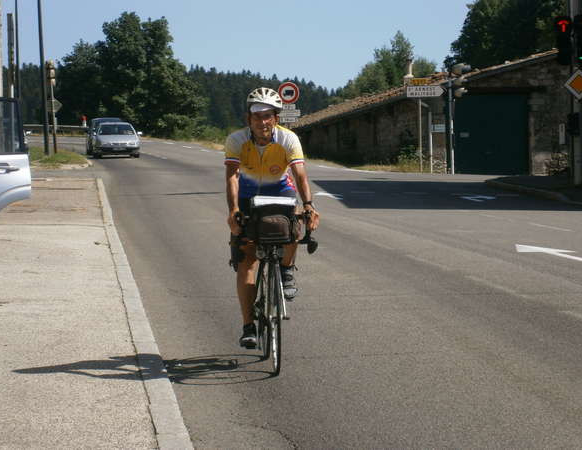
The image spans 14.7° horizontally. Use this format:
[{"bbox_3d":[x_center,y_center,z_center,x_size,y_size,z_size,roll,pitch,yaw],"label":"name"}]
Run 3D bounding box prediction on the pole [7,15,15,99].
[{"bbox_3d":[-10.884,-5.331,88.000,0.230,5.800,0.230,-2,3,0],"label":"pole"}]

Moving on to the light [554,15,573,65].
[{"bbox_3d":[5.744,-3.889,47.500,0.380,1.010,0.380,-2,3,2],"label":"light"}]

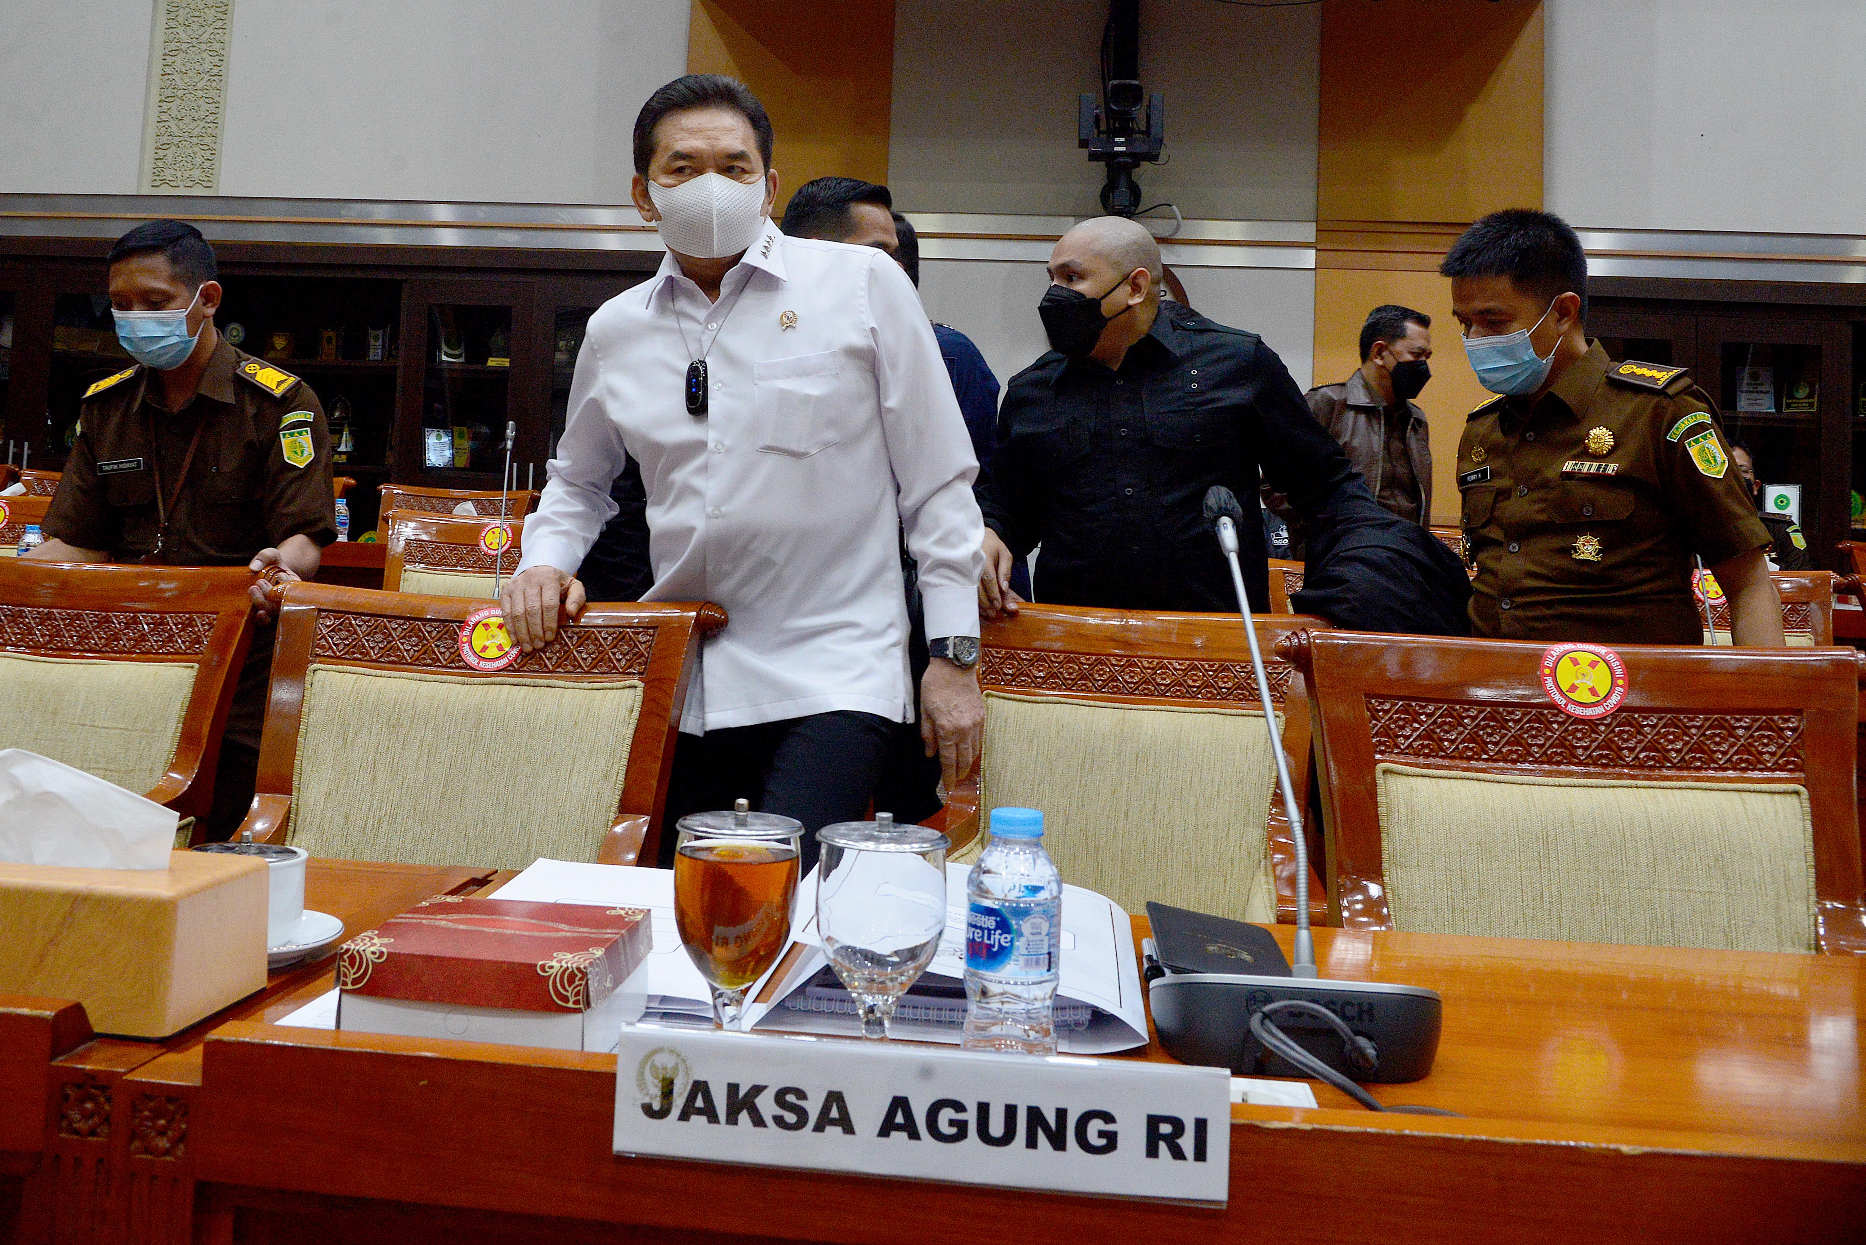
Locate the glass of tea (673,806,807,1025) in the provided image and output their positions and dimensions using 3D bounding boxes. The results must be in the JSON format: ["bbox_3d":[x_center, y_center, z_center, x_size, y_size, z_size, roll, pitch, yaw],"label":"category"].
[{"bbox_3d":[-0.125,0.190,0.753,0.081,0.154,0.081,2,-2,0],"label":"glass of tea"}]

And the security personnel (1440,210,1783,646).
[{"bbox_3d":[0.952,0.257,1.704,0.400,1.670,0.520,4,-2,-31],"label":"security personnel"}]

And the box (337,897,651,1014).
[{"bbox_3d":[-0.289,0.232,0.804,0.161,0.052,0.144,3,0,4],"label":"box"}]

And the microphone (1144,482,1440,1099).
[{"bbox_3d":[0.256,0.095,0.899,0.205,0.414,0.250,3,0,3],"label":"microphone"}]

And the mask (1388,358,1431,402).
[{"bbox_3d":[1.230,-0.622,3.055,0.130,0.110,0.090,3,10,-35],"label":"mask"}]

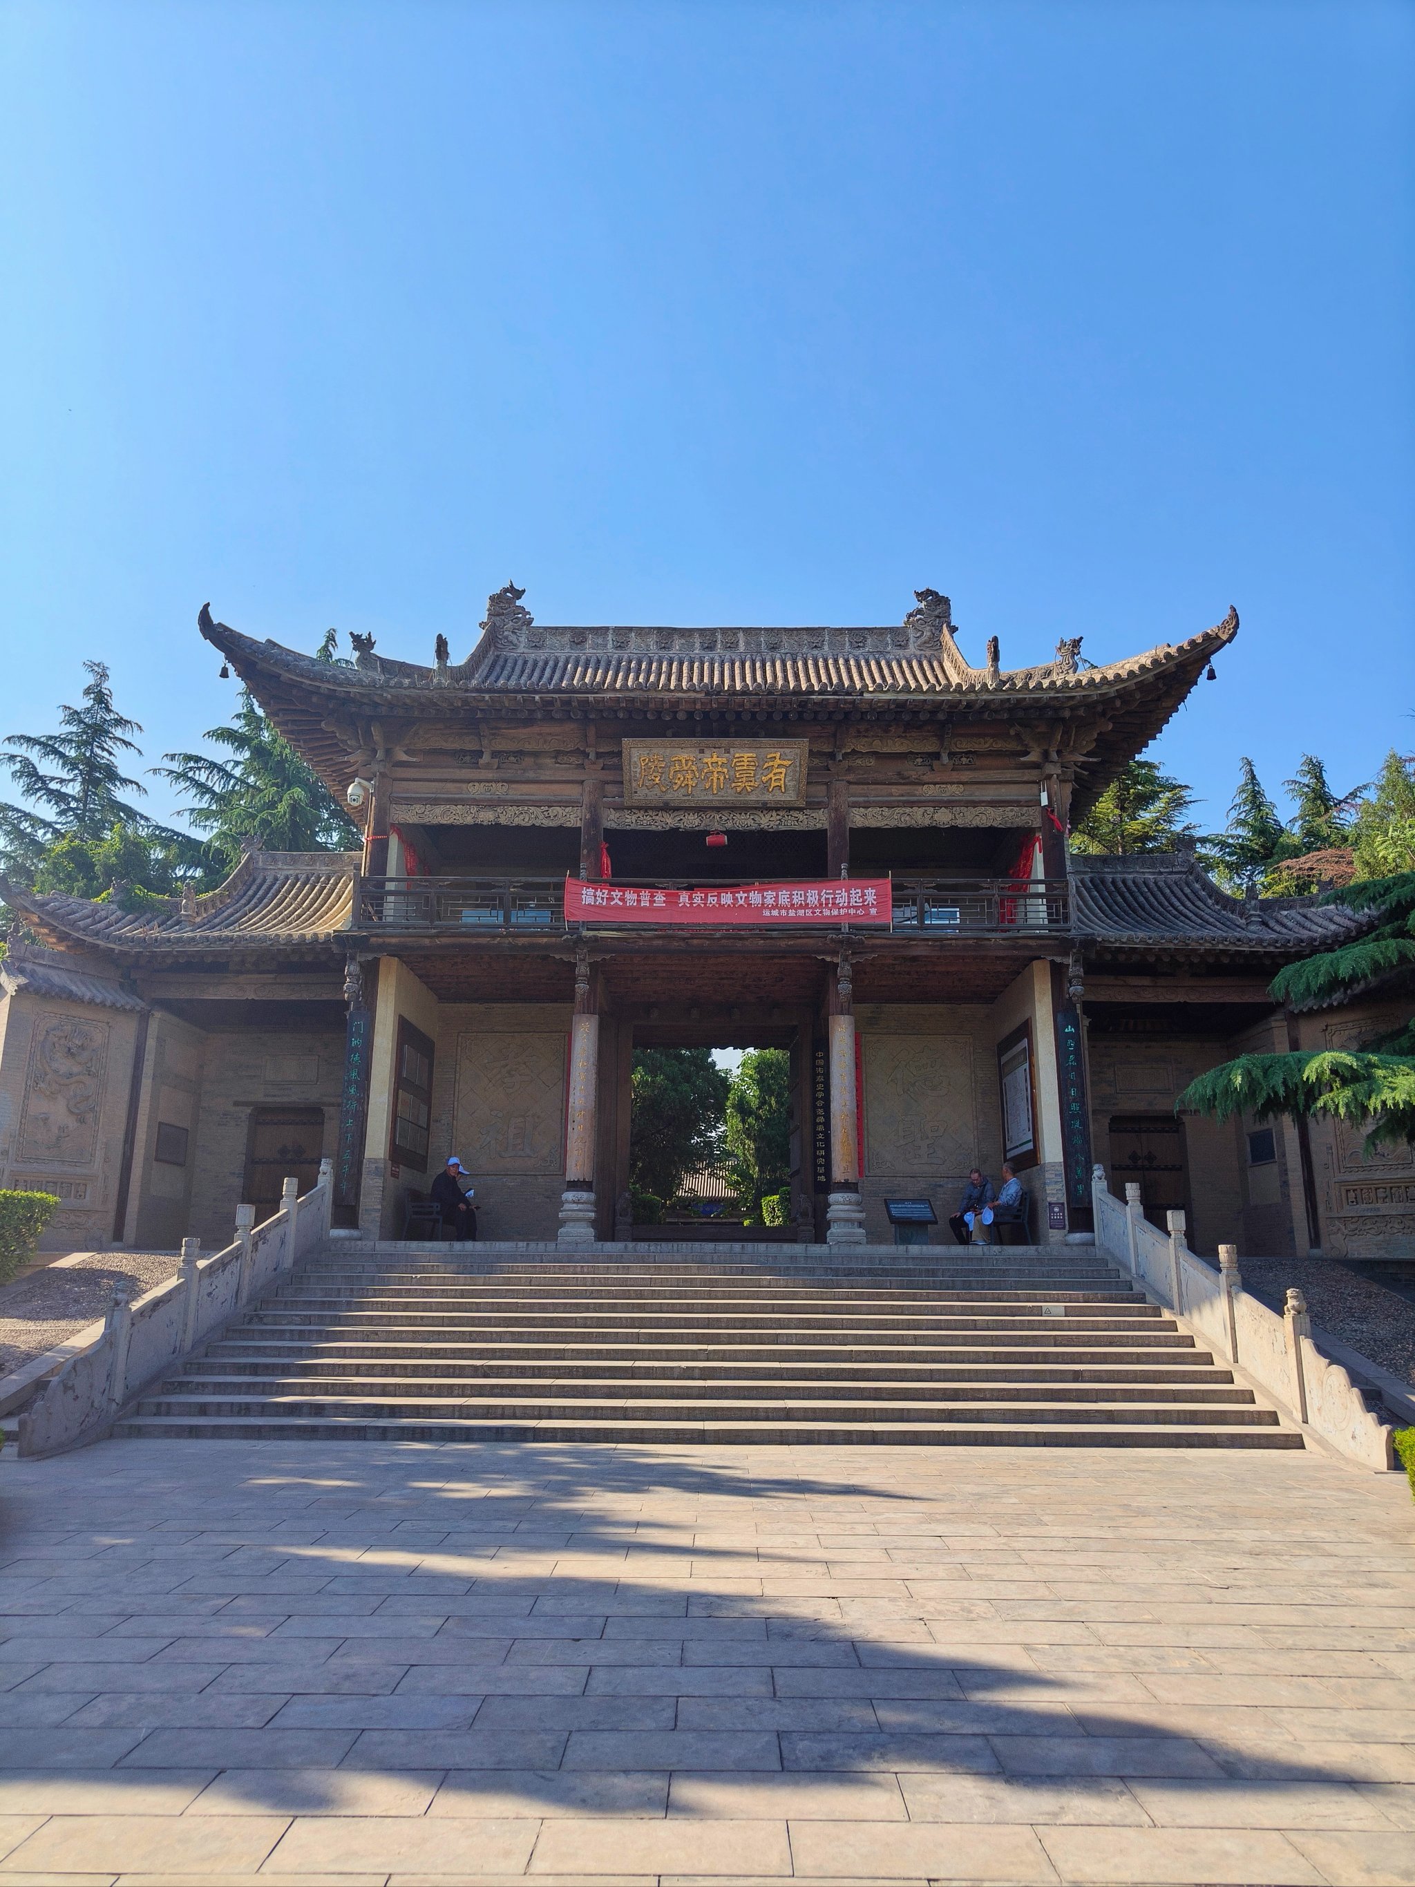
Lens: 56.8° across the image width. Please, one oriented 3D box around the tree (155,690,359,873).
[{"bbox_3d":[-10.194,0.131,28.087,6.000,11.920,6.000,0,-12,0],"label":"tree"}]

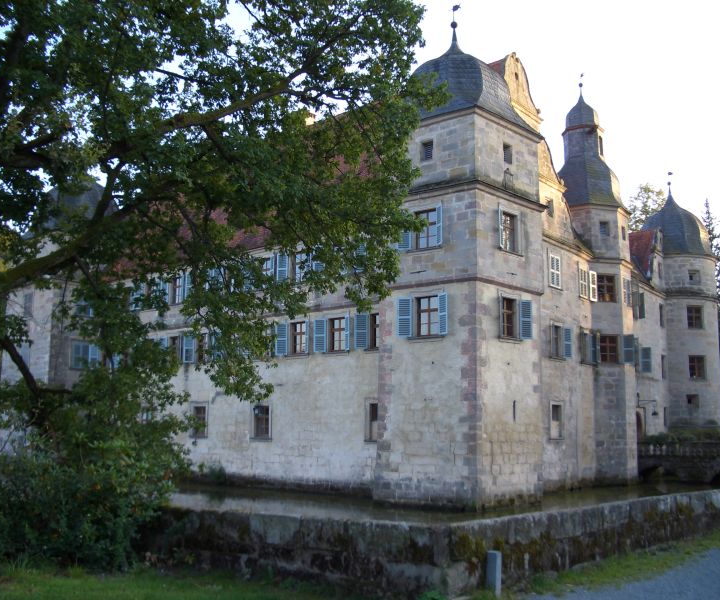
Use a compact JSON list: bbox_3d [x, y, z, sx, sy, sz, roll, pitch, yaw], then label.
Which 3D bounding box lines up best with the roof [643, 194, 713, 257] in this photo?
[{"bbox_3d":[21.781,-4.955,56.480,6.100,5.447,6.100,-7,-13,40],"label":"roof"}]

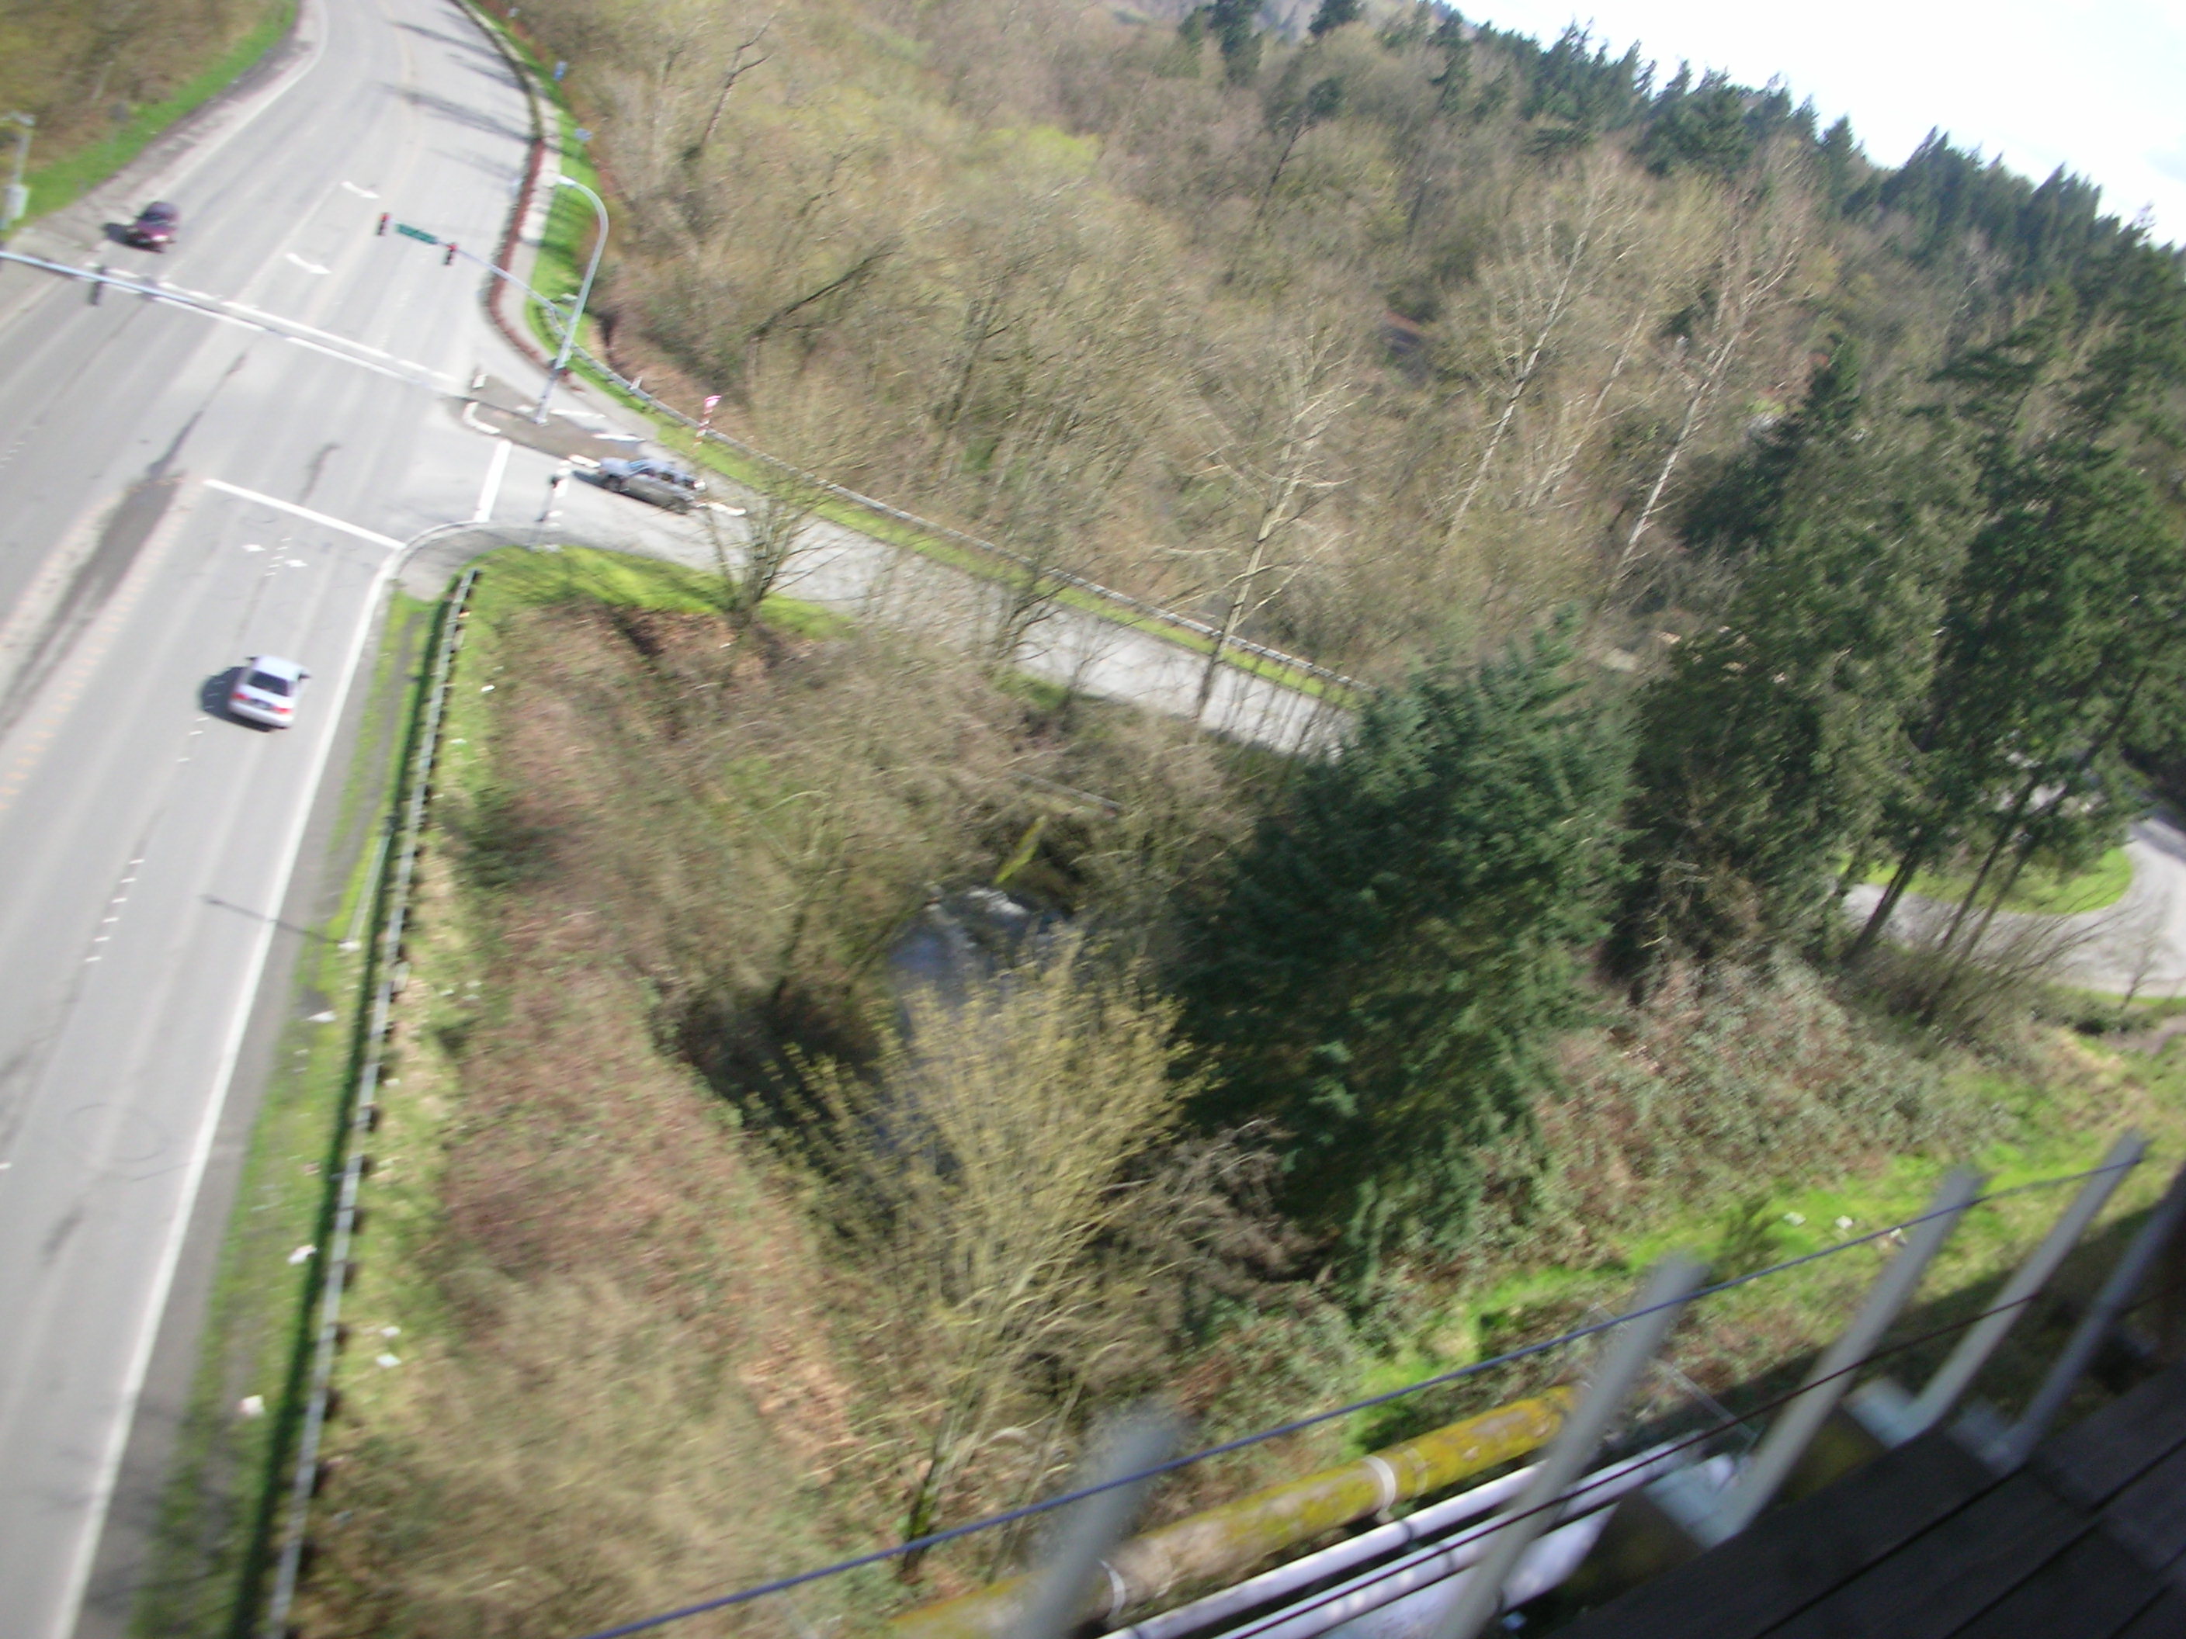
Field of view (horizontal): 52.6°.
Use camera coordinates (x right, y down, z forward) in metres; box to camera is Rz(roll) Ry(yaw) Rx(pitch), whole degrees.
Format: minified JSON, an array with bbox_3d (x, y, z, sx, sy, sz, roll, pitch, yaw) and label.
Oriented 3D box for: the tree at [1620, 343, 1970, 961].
[{"bbox_3d":[31.632,-6.538,100.060,12.000,27.000,12.000,28,20,15],"label":"tree"}]

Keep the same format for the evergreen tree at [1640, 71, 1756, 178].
[{"bbox_3d":[80.694,-92.792,295.429,12.000,17.500,12.000,25,19,6],"label":"evergreen tree"}]

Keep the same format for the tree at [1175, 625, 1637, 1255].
[{"bbox_3d":[9.468,3.694,66.780,10.500,21.000,10.500,26,19,9],"label":"tree"}]

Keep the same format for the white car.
[{"bbox_3d":[-24.952,-4.394,67.513,1.760,1.420,4.600,16,20,-19],"label":"white car"}]

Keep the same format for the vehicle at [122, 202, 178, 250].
[{"bbox_3d":[-46.290,-29.563,109.686,1.830,1.640,4.600,15,21,-22],"label":"vehicle"}]

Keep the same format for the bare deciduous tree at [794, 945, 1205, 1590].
[{"bbox_3d":[-3.314,9.106,46.826,7.200,15.000,7.200,24,19,4],"label":"bare deciduous tree"}]

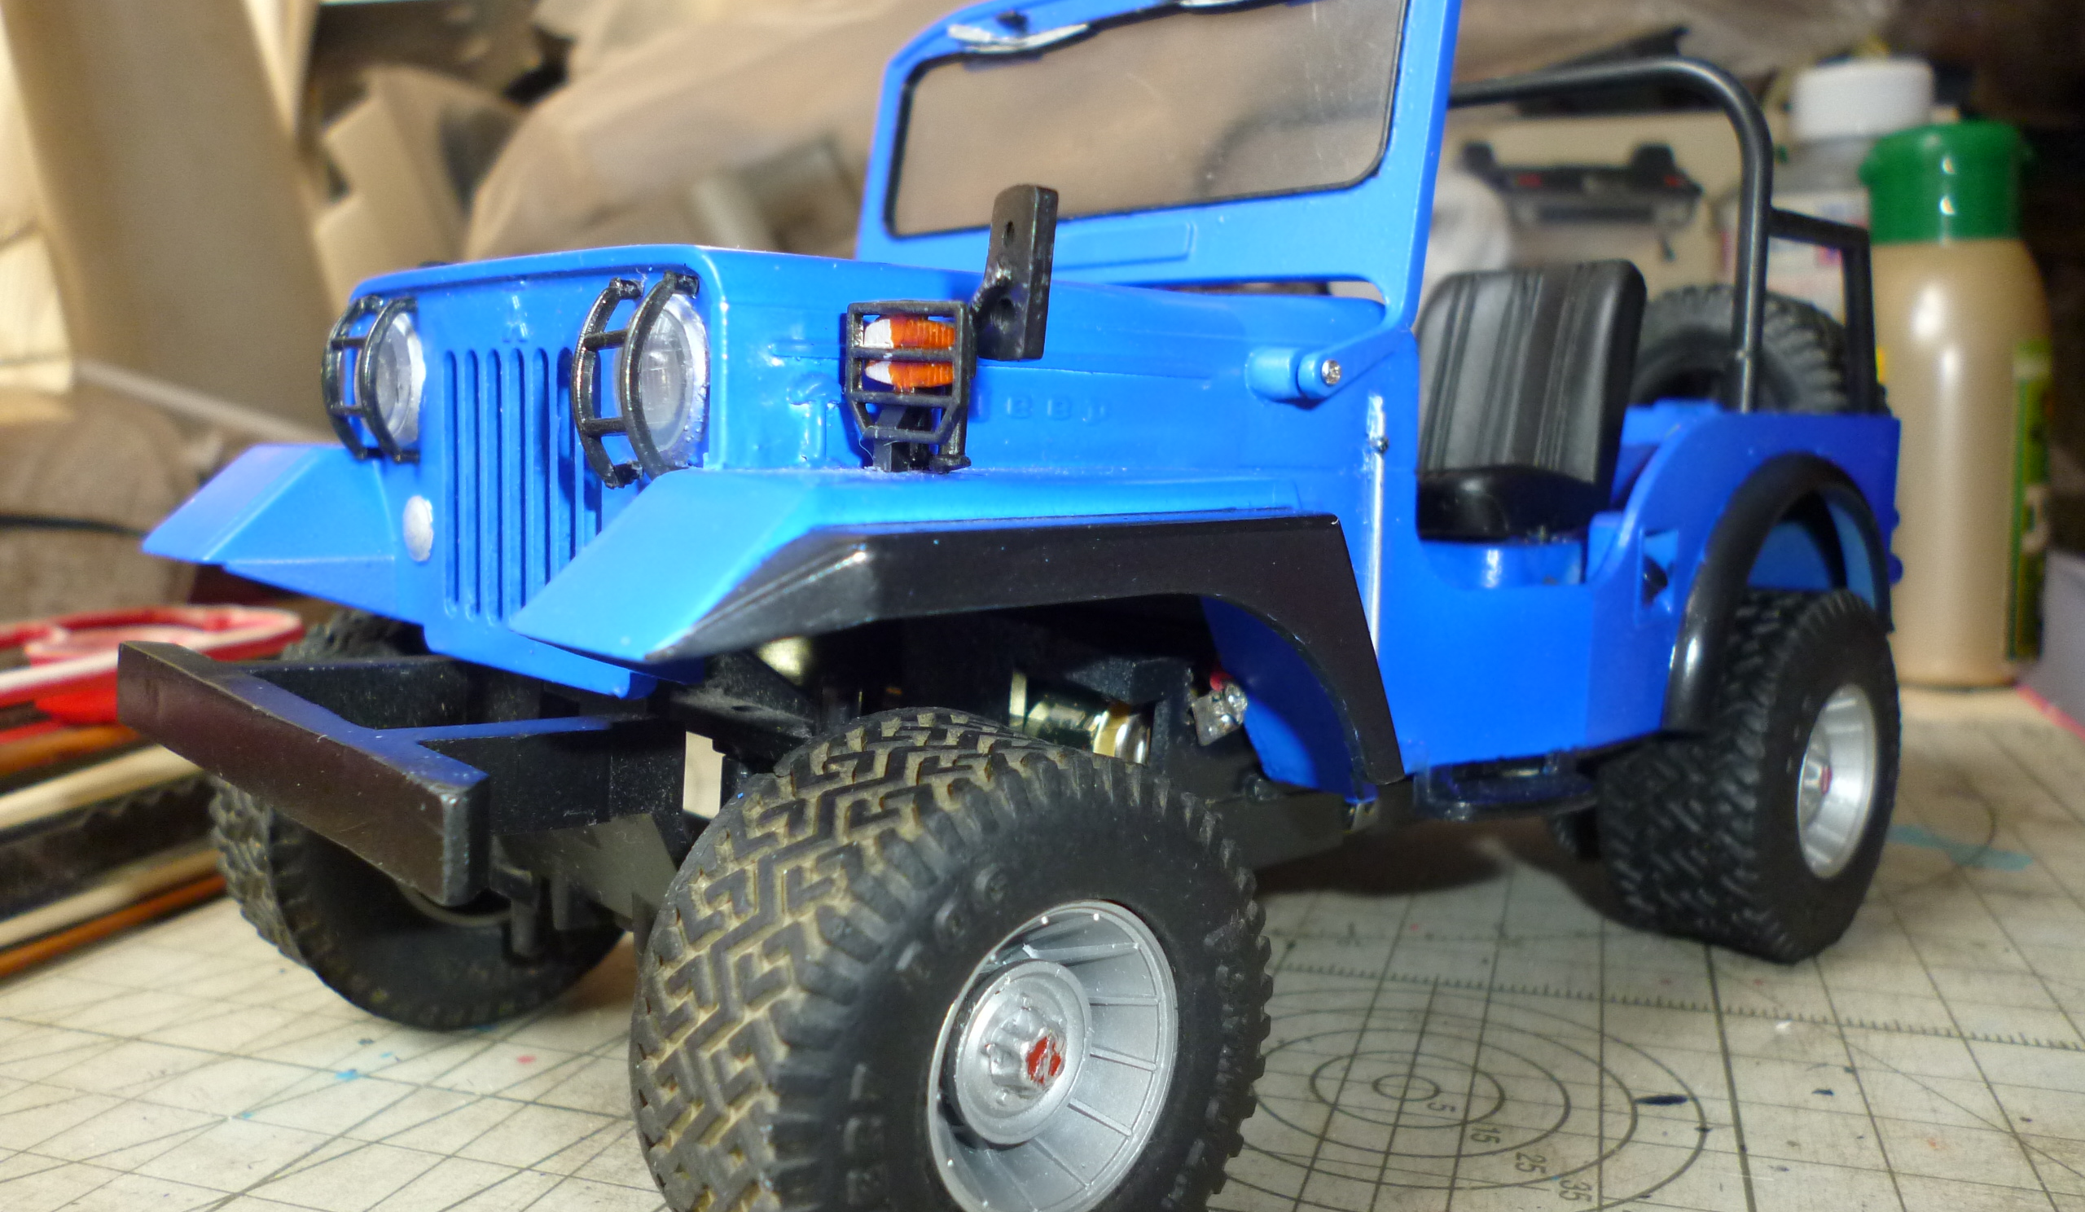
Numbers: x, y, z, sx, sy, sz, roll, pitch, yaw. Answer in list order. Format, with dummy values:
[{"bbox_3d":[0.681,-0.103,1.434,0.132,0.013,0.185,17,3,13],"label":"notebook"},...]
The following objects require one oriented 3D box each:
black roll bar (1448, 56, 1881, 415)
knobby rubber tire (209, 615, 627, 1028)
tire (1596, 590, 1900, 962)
[{"bbox_3d":[0.057,-0.040,0.198,0.035,0.035,0.072,-7,10,-42],"label":"black roll bar"},{"bbox_3d":[-0.053,0.018,0.153,0.037,0.037,0.016,-7,10,-42],"label":"knobby rubber tire"},{"bbox_3d":[0.071,0.016,0.168,0.037,0.037,0.016,-7,10,-42],"label":"tire"}]

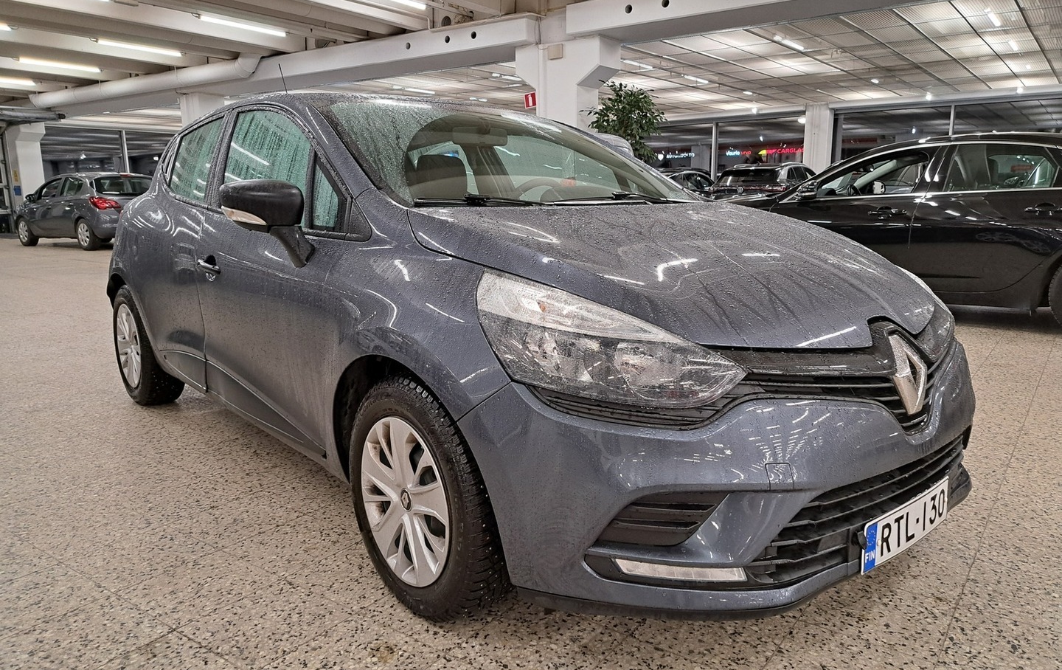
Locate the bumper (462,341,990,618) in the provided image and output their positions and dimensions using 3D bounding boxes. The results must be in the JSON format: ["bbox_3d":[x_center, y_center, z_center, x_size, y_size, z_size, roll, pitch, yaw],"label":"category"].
[{"bbox_3d":[0.682,0.261,1.920,1.710,0.530,0.600,-9,14,-41],"label":"bumper"}]

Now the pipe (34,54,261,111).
[{"bbox_3d":[-8.171,-4.996,14.857,9.046,0.440,0.460,8,14,36],"label":"pipe"}]

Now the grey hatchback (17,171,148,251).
[{"bbox_3d":[-9.240,-2.623,15.459,4.020,1.480,1.780,7,13,33],"label":"grey hatchback"}]

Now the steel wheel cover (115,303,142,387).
[{"bbox_3d":[-2.023,0.055,3.732,0.060,0.423,0.423,-9,14,-41],"label":"steel wheel cover"}]

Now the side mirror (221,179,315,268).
[{"bbox_3d":[-0.755,-0.318,2.122,0.210,0.255,0.235,-9,14,-40],"label":"side mirror"}]

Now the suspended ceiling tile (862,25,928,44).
[{"bbox_3d":[5.162,-4.233,10.379,0.600,0.030,1.170,8,14,37],"label":"suspended ceiling tile"}]

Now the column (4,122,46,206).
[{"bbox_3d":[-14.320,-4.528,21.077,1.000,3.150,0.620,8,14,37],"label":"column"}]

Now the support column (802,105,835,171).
[{"bbox_3d":[7.208,-4.149,18.648,0.571,3.234,0.420,8,14,36],"label":"support column"}]

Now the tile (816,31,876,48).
[{"bbox_3d":[4.686,-4.301,10.747,0.600,0.030,1.170,8,14,37],"label":"tile"}]

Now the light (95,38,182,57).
[{"bbox_3d":[-6.803,-4.985,12.806,0.090,0.090,1.500,8,14,36],"label":"light"}]

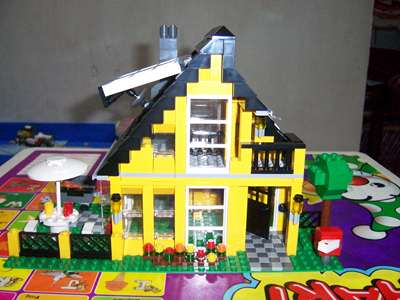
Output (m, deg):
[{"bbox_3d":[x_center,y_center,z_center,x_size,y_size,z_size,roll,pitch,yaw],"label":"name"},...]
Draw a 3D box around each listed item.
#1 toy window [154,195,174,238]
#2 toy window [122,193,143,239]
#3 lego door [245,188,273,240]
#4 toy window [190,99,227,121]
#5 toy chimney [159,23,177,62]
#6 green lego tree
[{"bbox_3d":[-0.027,0.051,0.321,0.016,0.038,0.006,1,16,-1],"label":"toy window"},{"bbox_3d":[-0.051,0.051,0.321,0.016,0.038,0.006,1,16,-1],"label":"toy window"},{"bbox_3d":[0.048,0.046,0.346,0.026,0.054,0.004,14,21,37],"label":"lego door"},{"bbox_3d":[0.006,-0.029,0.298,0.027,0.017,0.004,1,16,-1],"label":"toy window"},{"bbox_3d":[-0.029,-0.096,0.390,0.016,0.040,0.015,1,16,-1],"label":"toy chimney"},{"bbox_3d":[0.104,0.041,0.337,0.034,0.077,0.033,1,16,-1],"label":"green lego tree"}]

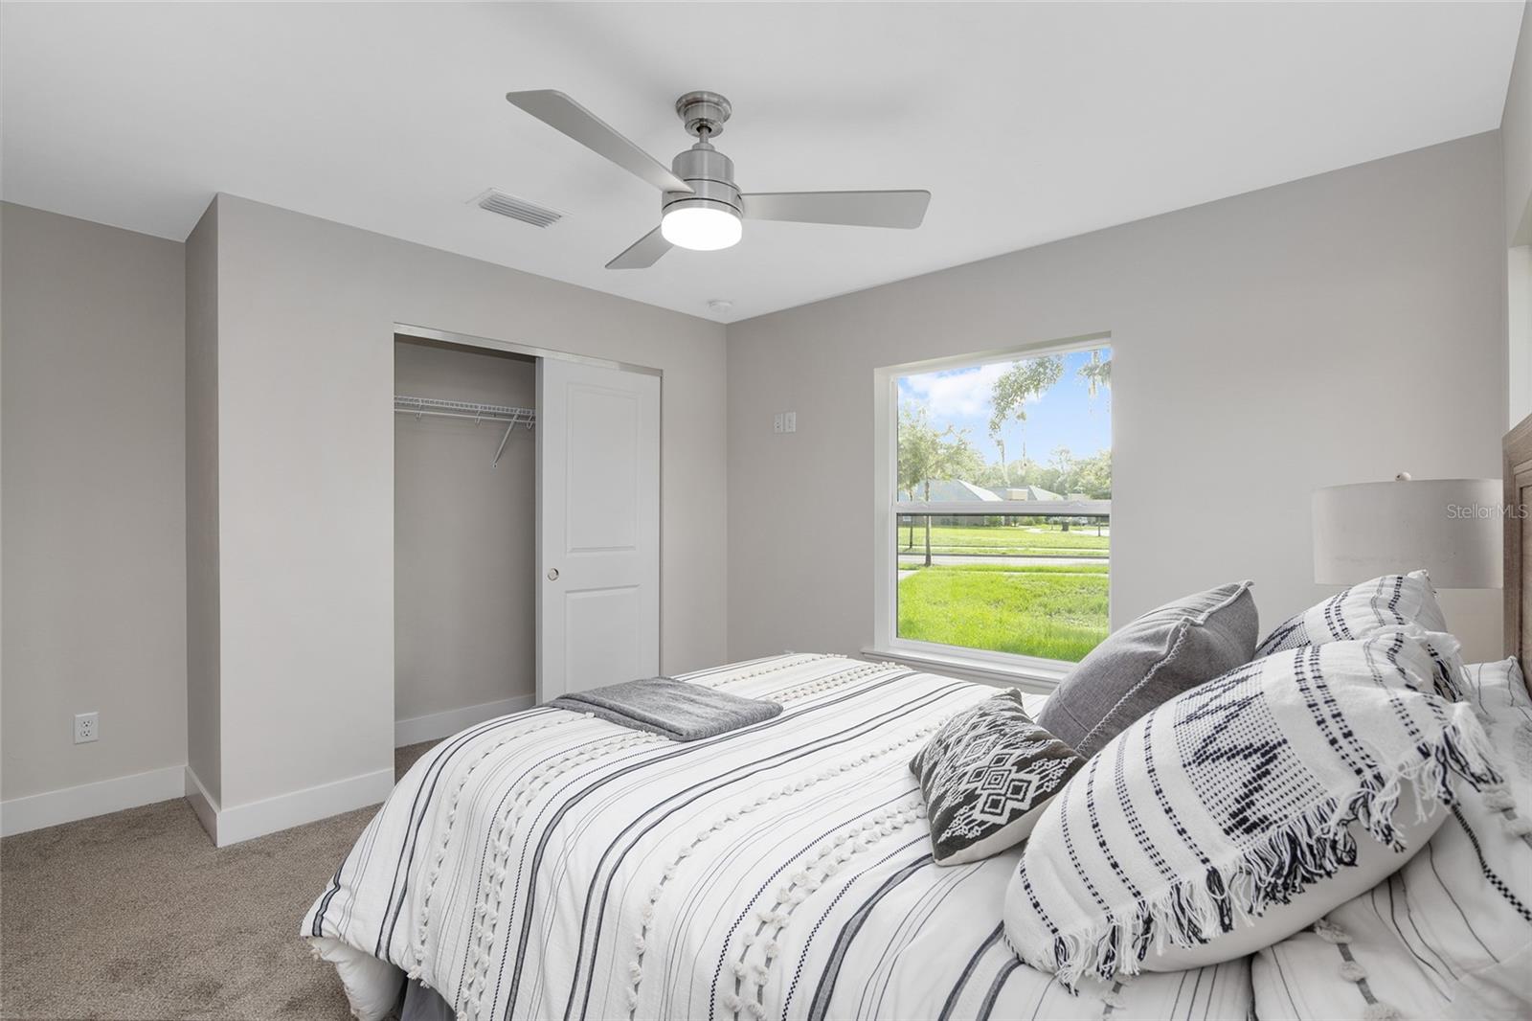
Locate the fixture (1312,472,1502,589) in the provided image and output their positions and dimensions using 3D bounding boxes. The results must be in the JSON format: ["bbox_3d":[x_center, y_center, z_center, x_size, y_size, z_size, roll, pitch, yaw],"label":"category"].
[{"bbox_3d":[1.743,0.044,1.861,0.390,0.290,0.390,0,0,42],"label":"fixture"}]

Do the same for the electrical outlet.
[{"bbox_3d":[-2.761,0.888,2.771,0.012,0.117,0.071,0,0,42],"label":"electrical outlet"}]

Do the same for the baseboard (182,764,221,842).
[{"bbox_3d":[-2.286,1.181,2.745,0.670,0.132,0.020,0,0,42],"label":"baseboard"}]

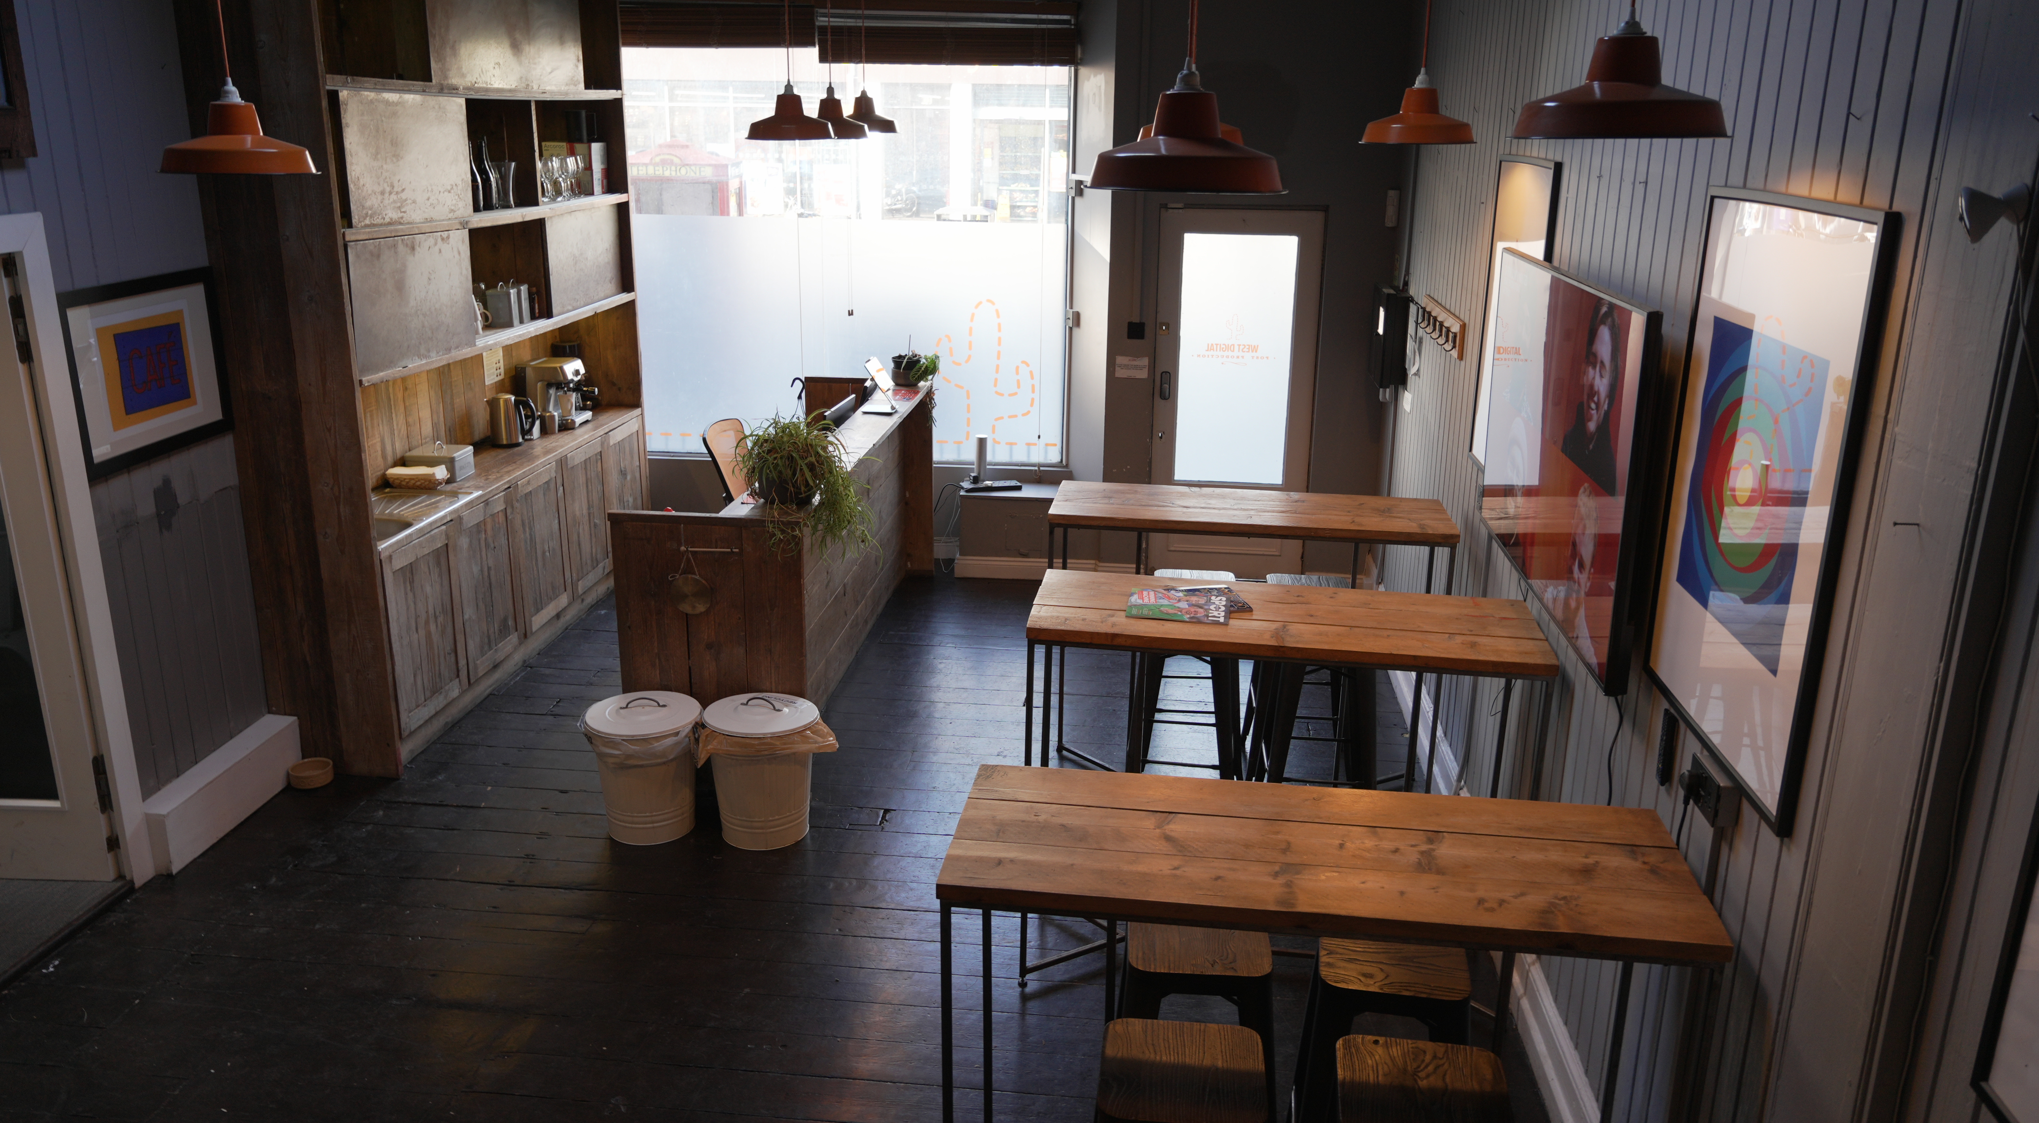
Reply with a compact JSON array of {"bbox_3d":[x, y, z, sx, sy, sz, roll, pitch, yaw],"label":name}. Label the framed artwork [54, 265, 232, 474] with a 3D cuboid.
[{"bbox_3d":[-2.878,-0.646,5.088,0.030,0.588,0.749,2,16,6],"label":"framed artwork"}]

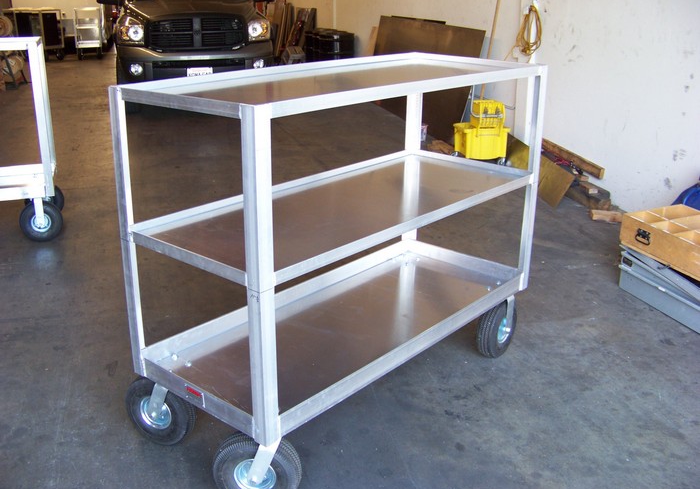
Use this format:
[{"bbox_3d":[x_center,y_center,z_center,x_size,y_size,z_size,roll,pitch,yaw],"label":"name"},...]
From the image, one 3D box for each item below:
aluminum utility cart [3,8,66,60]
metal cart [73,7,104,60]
[{"bbox_3d":[-6.858,-4.551,15.813,1.160,1.040,0.650,-8,21,-22],"label":"aluminum utility cart"},{"bbox_3d":[-5.814,-4.698,16.216,0.560,1.070,0.950,-7,20,-20],"label":"metal cart"}]

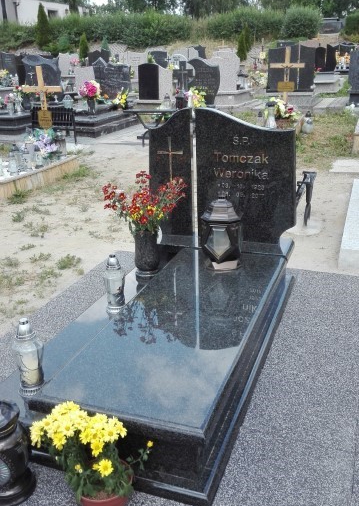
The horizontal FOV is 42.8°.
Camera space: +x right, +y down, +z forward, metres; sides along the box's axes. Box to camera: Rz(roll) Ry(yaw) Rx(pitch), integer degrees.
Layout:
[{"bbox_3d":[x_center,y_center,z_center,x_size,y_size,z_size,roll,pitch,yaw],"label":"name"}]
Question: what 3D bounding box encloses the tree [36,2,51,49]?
[{"bbox_3d":[-5.940,-9.871,20.000,0.620,1.950,0.620,5,21,21],"label":"tree"}]

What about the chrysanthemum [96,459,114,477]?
[{"bbox_3d":[-0.231,0.678,1.440,0.050,0.046,0.040,-5,20,-12],"label":"chrysanthemum"}]

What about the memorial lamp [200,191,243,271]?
[{"bbox_3d":[0.250,-0.124,2.693,0.200,0.438,0.200,5,21,21],"label":"memorial lamp"}]

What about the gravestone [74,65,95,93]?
[{"bbox_3d":[-2.033,-3.692,9.800,0.490,0.660,0.120,6,21,20],"label":"gravestone"}]

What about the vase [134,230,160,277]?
[{"bbox_3d":[-0.202,-0.003,2.890,0.158,0.288,0.158,-1,20,0],"label":"vase"}]

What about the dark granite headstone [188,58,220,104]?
[{"bbox_3d":[0.497,-3.418,9.100,0.660,0.920,0.100,5,21,21],"label":"dark granite headstone"}]

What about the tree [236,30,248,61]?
[{"bbox_3d":[3.096,-10.196,22.500,0.620,1.580,0.620,1,21,7],"label":"tree"}]

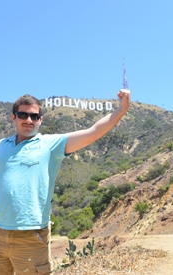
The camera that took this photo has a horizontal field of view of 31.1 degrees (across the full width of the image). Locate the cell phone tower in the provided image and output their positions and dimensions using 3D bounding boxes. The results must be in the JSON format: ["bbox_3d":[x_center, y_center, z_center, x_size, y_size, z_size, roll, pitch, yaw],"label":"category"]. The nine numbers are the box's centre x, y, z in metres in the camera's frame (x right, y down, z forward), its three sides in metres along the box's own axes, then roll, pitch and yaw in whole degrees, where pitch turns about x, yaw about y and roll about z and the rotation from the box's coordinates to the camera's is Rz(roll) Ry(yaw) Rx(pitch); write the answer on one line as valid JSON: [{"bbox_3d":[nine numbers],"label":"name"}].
[{"bbox_3d":[75.860,-112.065,595.000,10.000,86.000,10.000,-4,-5,8],"label":"cell phone tower"}]

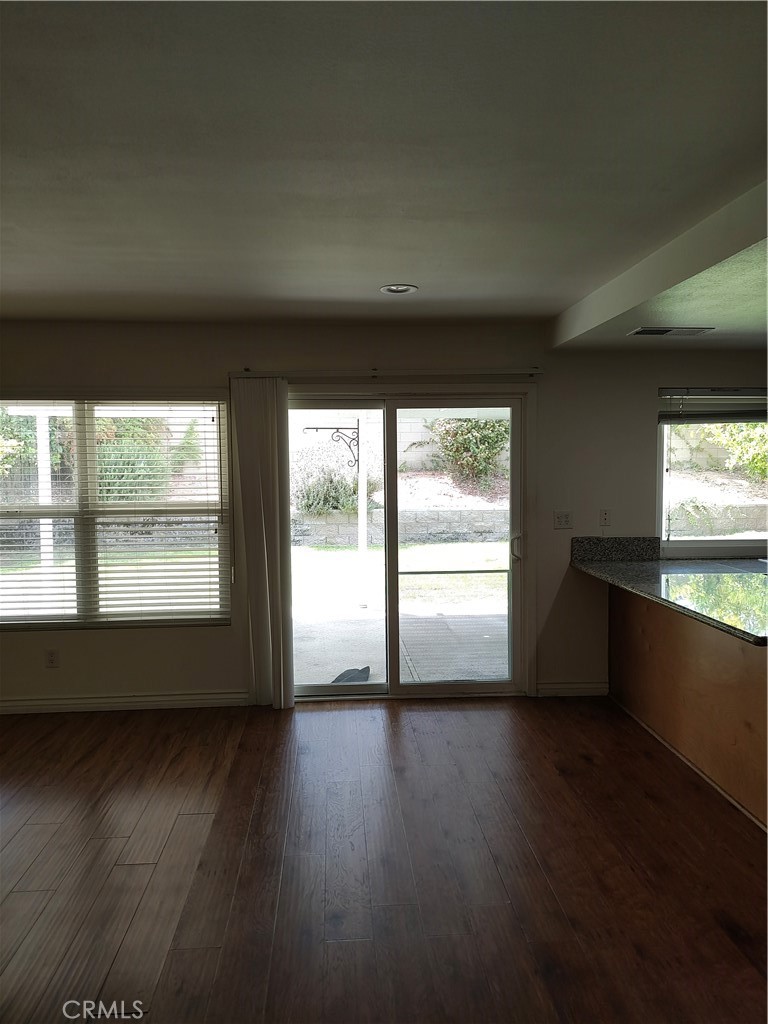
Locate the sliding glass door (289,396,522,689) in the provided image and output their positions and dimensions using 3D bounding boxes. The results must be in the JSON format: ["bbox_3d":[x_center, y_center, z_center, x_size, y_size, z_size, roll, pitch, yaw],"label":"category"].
[{"bbox_3d":[0.061,0.248,4.880,1.752,1.976,0.100,-1,4,-4],"label":"sliding glass door"}]

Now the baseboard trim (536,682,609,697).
[{"bbox_3d":[1.268,1.192,4.974,0.486,0.096,0.016,-1,4,-4],"label":"baseboard trim"}]

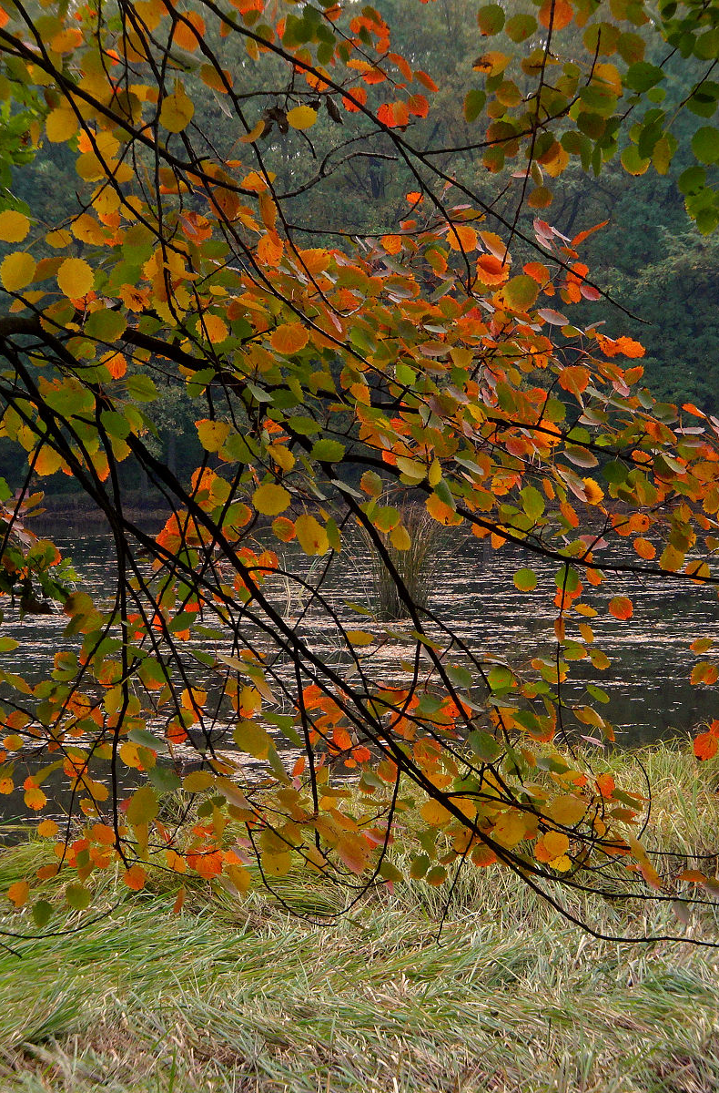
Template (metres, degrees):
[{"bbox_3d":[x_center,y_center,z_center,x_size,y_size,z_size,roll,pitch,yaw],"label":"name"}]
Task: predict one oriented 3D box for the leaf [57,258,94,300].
[{"bbox_3d":[-0.370,-0.349,4.400,0.048,0.054,0.008,0,6,0],"label":"leaf"}]

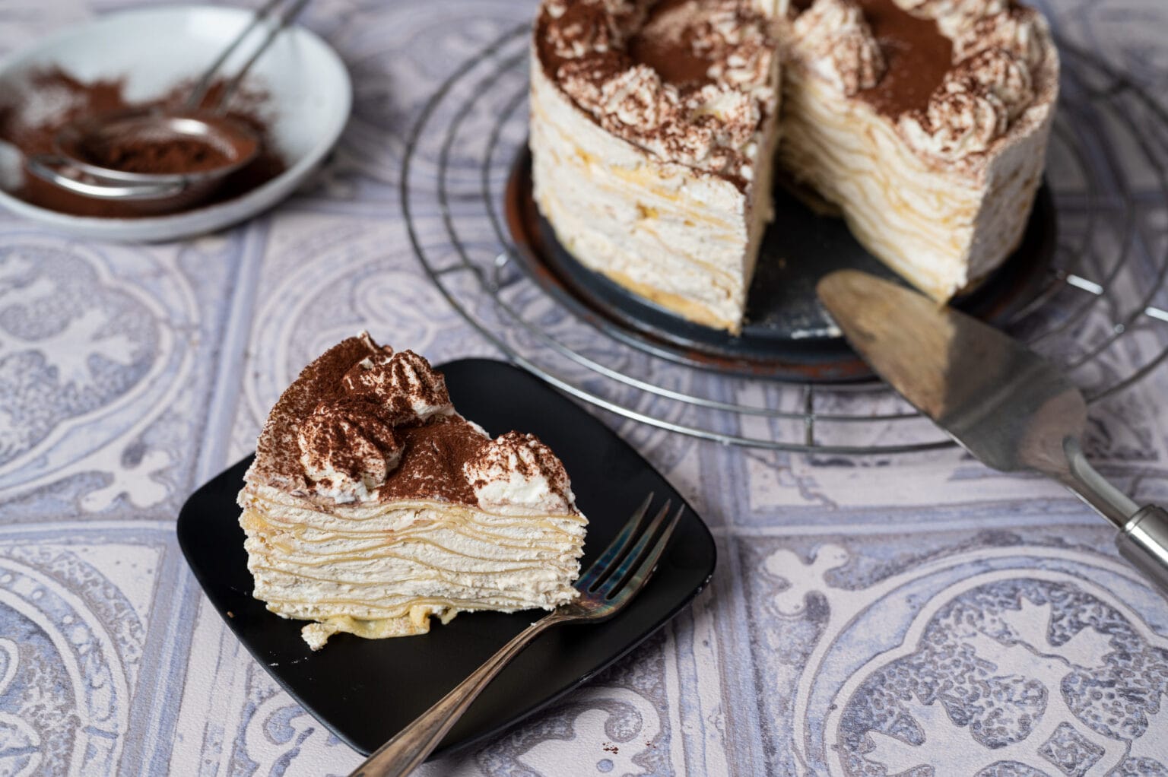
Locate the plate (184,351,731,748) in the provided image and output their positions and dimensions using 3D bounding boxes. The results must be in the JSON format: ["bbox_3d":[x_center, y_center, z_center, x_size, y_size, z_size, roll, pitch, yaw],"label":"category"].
[{"bbox_3d":[-0.047,0.058,0.548,0.153,0.018,0.149,-30,51,-29],"label":"plate"}]

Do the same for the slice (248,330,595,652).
[{"bbox_3d":[-0.049,0.033,0.524,0.113,0.070,0.085,18,46,17],"label":"slice"}]

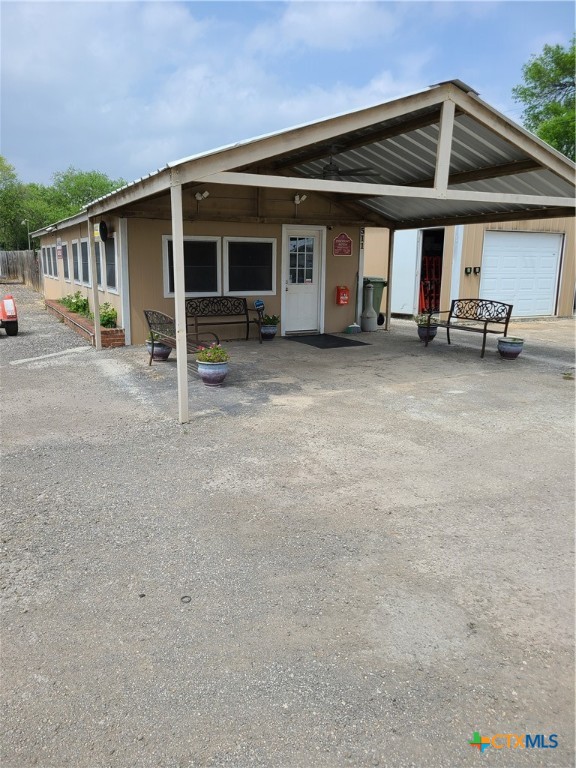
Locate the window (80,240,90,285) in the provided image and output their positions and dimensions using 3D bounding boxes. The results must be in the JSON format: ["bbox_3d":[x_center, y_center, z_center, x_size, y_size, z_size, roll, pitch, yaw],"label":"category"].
[{"bbox_3d":[-4.522,-2.706,12.960,0.090,1.070,1.060,-6,14,-28],"label":"window"}]

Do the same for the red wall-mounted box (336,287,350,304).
[{"bbox_3d":[1.172,-1.861,12.146,0.240,0.365,0.130,-6,14,-28],"label":"red wall-mounted box"}]

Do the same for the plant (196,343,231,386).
[{"bbox_3d":[-0.935,-0.248,7.176,0.420,0.540,0.420,0,12,0],"label":"plant"}]

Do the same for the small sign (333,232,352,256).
[{"bbox_3d":[1.162,-2.913,12.020,0.480,0.500,0.030,-6,13,-27],"label":"small sign"}]

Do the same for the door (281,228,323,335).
[{"bbox_3d":[0.316,-2.089,11.776,1.010,2.170,0.120,-6,14,-28],"label":"door"}]

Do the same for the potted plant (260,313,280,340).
[{"bbox_3d":[-0.381,-1.117,11.226,0.360,0.510,0.360,-6,13,-27],"label":"potted plant"}]

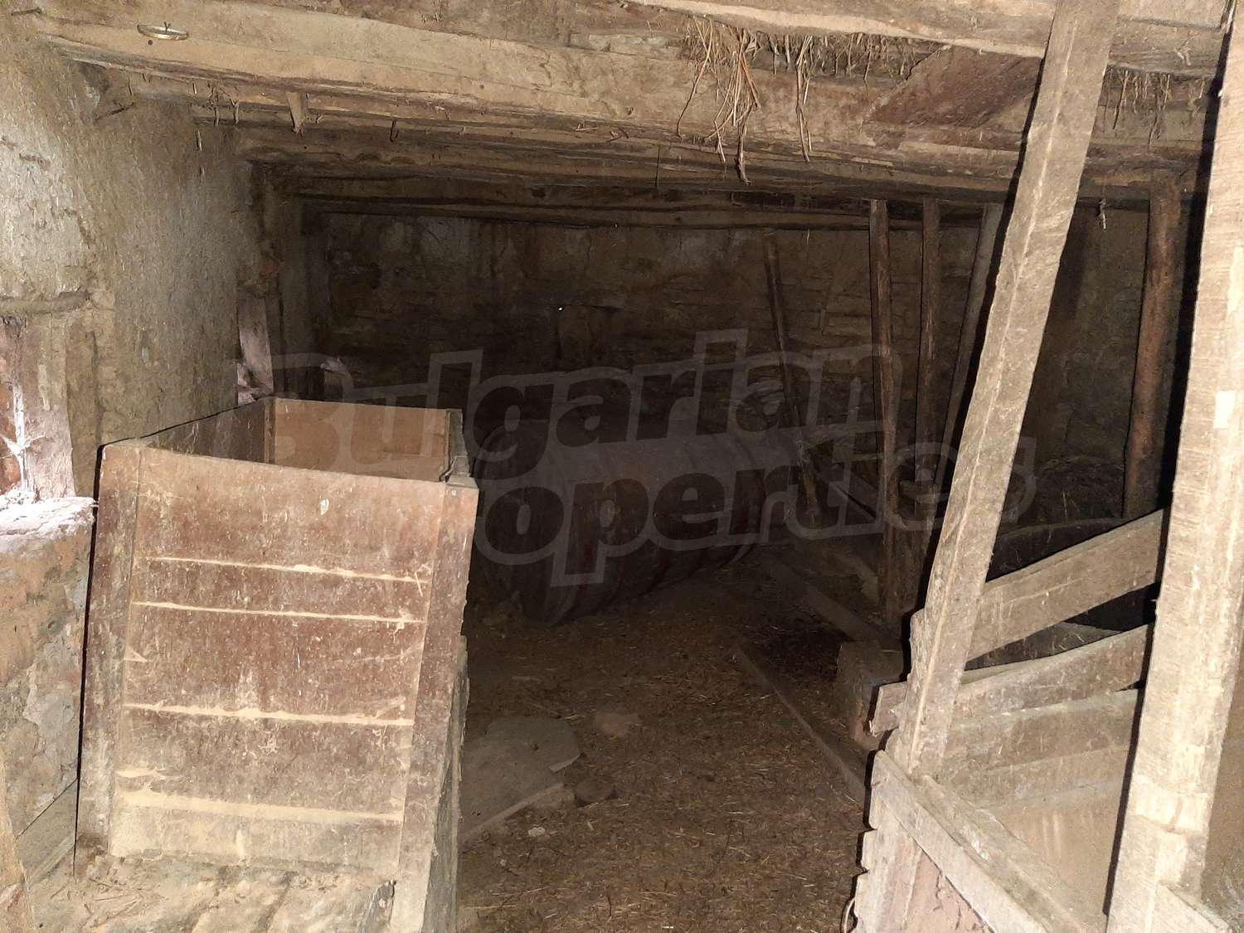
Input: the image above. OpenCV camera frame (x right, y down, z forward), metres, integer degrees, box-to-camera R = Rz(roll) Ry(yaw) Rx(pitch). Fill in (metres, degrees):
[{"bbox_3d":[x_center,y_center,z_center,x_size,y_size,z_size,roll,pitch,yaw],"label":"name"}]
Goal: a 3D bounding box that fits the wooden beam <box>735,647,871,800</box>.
[{"bbox_3d":[0.664,0.941,3.529,0.080,0.065,1.460,0,7,-9],"label":"wooden beam"}]

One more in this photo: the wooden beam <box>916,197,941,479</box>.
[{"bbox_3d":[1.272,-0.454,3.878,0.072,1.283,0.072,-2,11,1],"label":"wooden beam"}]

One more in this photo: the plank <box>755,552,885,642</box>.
[{"bbox_3d":[1.077,0.736,5.260,0.140,0.070,1.760,1,7,-6],"label":"plank"}]

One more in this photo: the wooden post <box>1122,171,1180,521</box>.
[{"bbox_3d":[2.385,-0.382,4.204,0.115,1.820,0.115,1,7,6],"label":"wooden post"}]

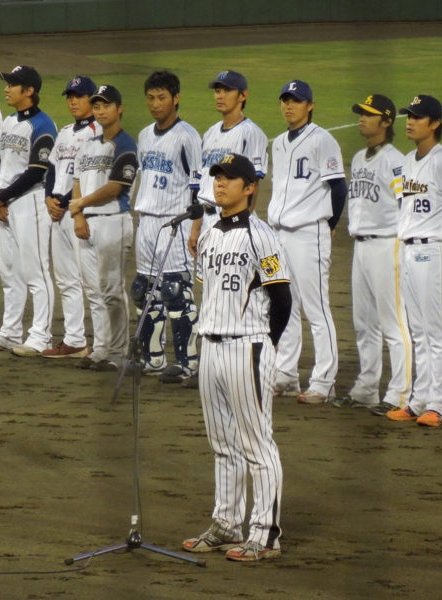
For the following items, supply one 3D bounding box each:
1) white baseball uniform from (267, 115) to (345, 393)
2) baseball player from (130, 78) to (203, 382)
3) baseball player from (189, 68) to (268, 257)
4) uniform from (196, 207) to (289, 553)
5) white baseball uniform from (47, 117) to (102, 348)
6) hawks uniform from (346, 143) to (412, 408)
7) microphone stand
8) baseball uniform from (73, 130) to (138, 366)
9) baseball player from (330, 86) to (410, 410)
[{"bbox_3d":[0.505,-0.244,36.484,0.330,1.570,0.500,-4,6,-44],"label":"white baseball uniform"},{"bbox_3d":[-0.336,-0.472,38.543,0.490,1.868,0.360,3,5,35],"label":"baseball player"},{"bbox_3d":[0.052,-0.444,37.978,0.520,1.895,0.370,4,6,45],"label":"baseball player"},{"bbox_3d":[0.090,0.367,28.980,0.340,1.574,0.490,-3,5,-38],"label":"uniform"},{"bbox_3d":[-0.941,-0.418,39.908,0.330,1.503,0.500,-4,6,-44],"label":"white baseball uniform"},{"bbox_3d":[0.891,-0.159,36.062,0.330,1.520,0.500,-4,6,-44],"label":"hawks uniform"},{"bbox_3d":[-0.461,0.406,28.580,0.640,1.570,0.660,-2,5,-22],"label":"microphone stand"},{"bbox_3d":[-0.719,-0.328,39.286,0.360,1.471,0.480,-4,6,-43],"label":"baseball uniform"},{"bbox_3d":[0.891,-0.276,36.054,0.380,1.815,0.520,-4,6,-44],"label":"baseball player"}]

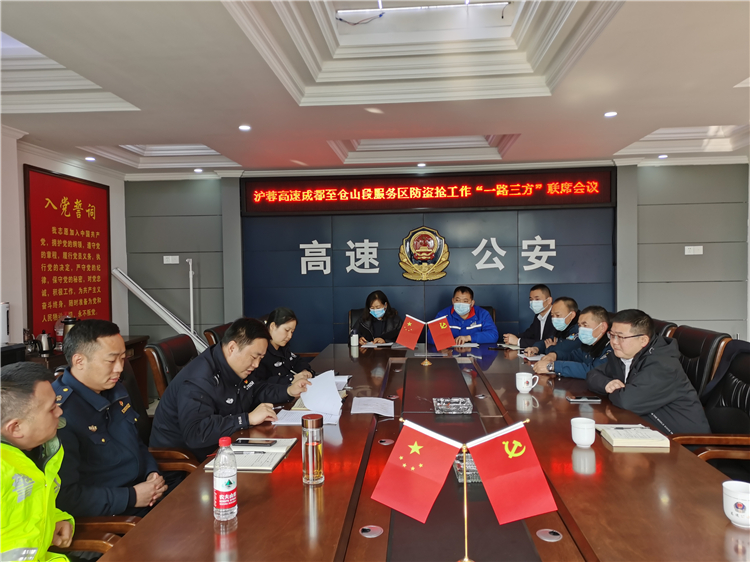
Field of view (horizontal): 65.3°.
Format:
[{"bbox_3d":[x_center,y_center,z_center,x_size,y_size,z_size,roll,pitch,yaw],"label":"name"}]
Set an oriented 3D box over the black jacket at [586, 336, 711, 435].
[{"bbox_3d":[1.332,0.550,2.787,0.490,0.550,0.540,-1,1,-17],"label":"black jacket"}]

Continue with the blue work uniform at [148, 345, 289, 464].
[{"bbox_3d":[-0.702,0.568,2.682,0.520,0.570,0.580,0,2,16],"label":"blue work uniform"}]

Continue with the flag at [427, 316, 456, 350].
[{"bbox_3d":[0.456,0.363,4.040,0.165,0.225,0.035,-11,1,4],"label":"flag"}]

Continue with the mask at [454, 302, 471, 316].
[{"bbox_3d":[0.751,0.244,5.017,0.150,0.120,0.085,-1,1,11],"label":"mask"}]

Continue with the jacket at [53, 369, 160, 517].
[{"bbox_3d":[-0.895,0.588,1.998,0.330,0.590,0.480,-1,2,12],"label":"jacket"}]

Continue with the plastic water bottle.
[{"bbox_3d":[-0.410,0.538,1.596,0.065,0.220,0.065,-1,1,-15],"label":"plastic water bottle"}]

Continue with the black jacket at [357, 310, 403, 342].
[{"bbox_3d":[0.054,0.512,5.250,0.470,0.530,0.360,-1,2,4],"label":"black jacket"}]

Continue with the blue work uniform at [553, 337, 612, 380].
[{"bbox_3d":[1.407,0.577,3.685,0.500,0.500,0.530,-1,1,-15],"label":"blue work uniform"}]

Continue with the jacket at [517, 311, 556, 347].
[{"bbox_3d":[1.391,0.502,4.845,0.370,0.550,0.460,-2,2,-26],"label":"jacket"}]

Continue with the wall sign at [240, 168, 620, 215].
[{"bbox_3d":[0.521,-0.931,6.145,3.922,0.419,0.090,-1,1,4],"label":"wall sign"}]

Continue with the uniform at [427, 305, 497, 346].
[{"bbox_3d":[0.781,0.500,5.192,0.620,0.560,0.480,-1,1,7],"label":"uniform"}]

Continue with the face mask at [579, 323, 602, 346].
[{"bbox_3d":[1.330,0.339,3.600,0.100,0.115,0.145,-2,2,-18],"label":"face mask"}]

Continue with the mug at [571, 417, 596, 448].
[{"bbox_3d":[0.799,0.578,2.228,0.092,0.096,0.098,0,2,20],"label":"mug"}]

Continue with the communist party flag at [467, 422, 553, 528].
[{"bbox_3d":[0.320,0.453,1.362,0.142,0.212,0.020,-22,1,9],"label":"communist party flag"}]

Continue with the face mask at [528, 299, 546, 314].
[{"bbox_3d":[1.299,0.204,4.676,0.090,0.125,0.145,-2,2,-33],"label":"face mask"}]

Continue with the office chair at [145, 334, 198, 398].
[{"bbox_3d":[-0.732,0.837,2.833,0.640,1.090,0.620,-1,2,7],"label":"office chair"}]

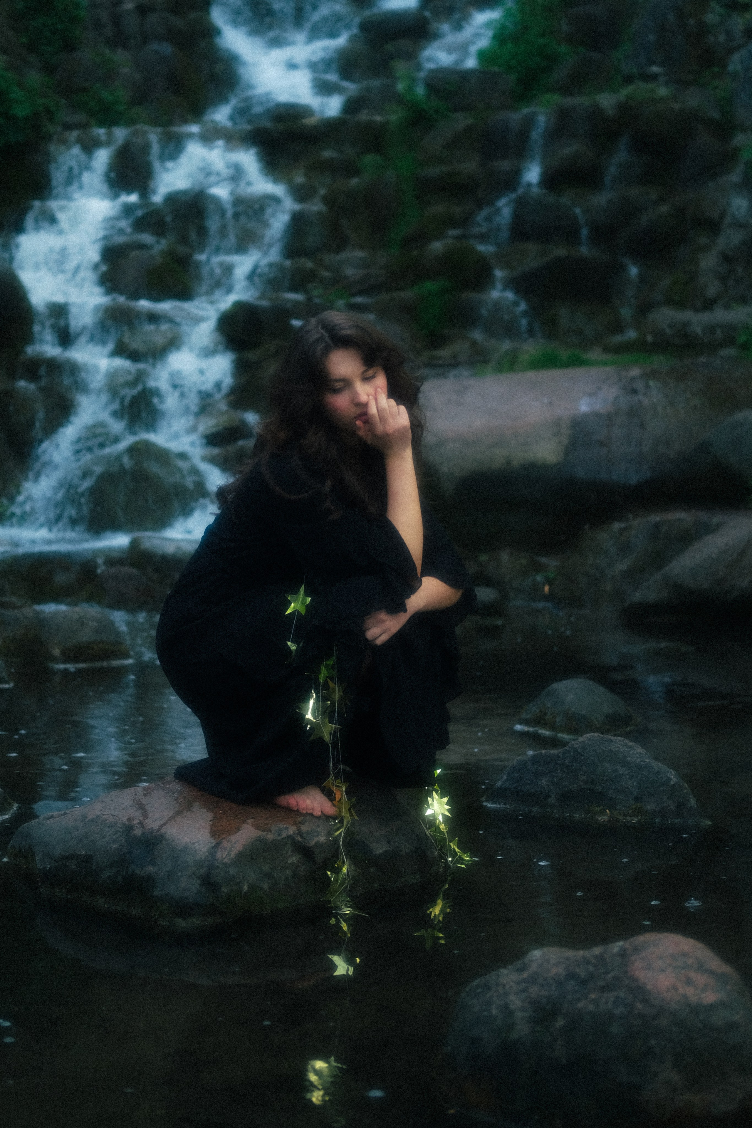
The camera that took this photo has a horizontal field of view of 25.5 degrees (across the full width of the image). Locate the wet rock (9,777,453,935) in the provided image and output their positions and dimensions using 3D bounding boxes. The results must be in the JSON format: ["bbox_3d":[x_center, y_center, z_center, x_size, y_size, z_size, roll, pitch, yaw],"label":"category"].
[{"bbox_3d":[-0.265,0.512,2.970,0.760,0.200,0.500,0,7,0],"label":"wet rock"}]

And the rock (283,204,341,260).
[{"bbox_3d":[-0.318,-1.643,8.200,0.280,0.260,0.270,0,7,0],"label":"rock"}]

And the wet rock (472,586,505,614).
[{"bbox_3d":[0.398,0.132,6.000,0.160,0.100,0.140,0,7,0],"label":"wet rock"}]

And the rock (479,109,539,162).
[{"bbox_3d":[0.736,-2.358,9.150,0.330,0.290,0.320,0,7,0],"label":"rock"}]

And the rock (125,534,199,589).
[{"bbox_3d":[-0.745,-0.008,5.950,0.300,0.180,0.250,0,7,0],"label":"rock"}]

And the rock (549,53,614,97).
[{"bbox_3d":[1.242,-2.949,10.000,0.390,0.270,0.360,0,7,0],"label":"rock"}]

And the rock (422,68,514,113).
[{"bbox_3d":[0.538,-2.796,9.800,0.530,0.250,0.400,0,7,0],"label":"rock"}]

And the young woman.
[{"bbox_3d":[-0.112,-0.012,3.050,0.540,0.890,0.440,6,9,40],"label":"young woman"}]

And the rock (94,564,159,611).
[{"bbox_3d":[-0.853,0.086,5.700,0.220,0.150,0.200,0,7,0],"label":"rock"}]

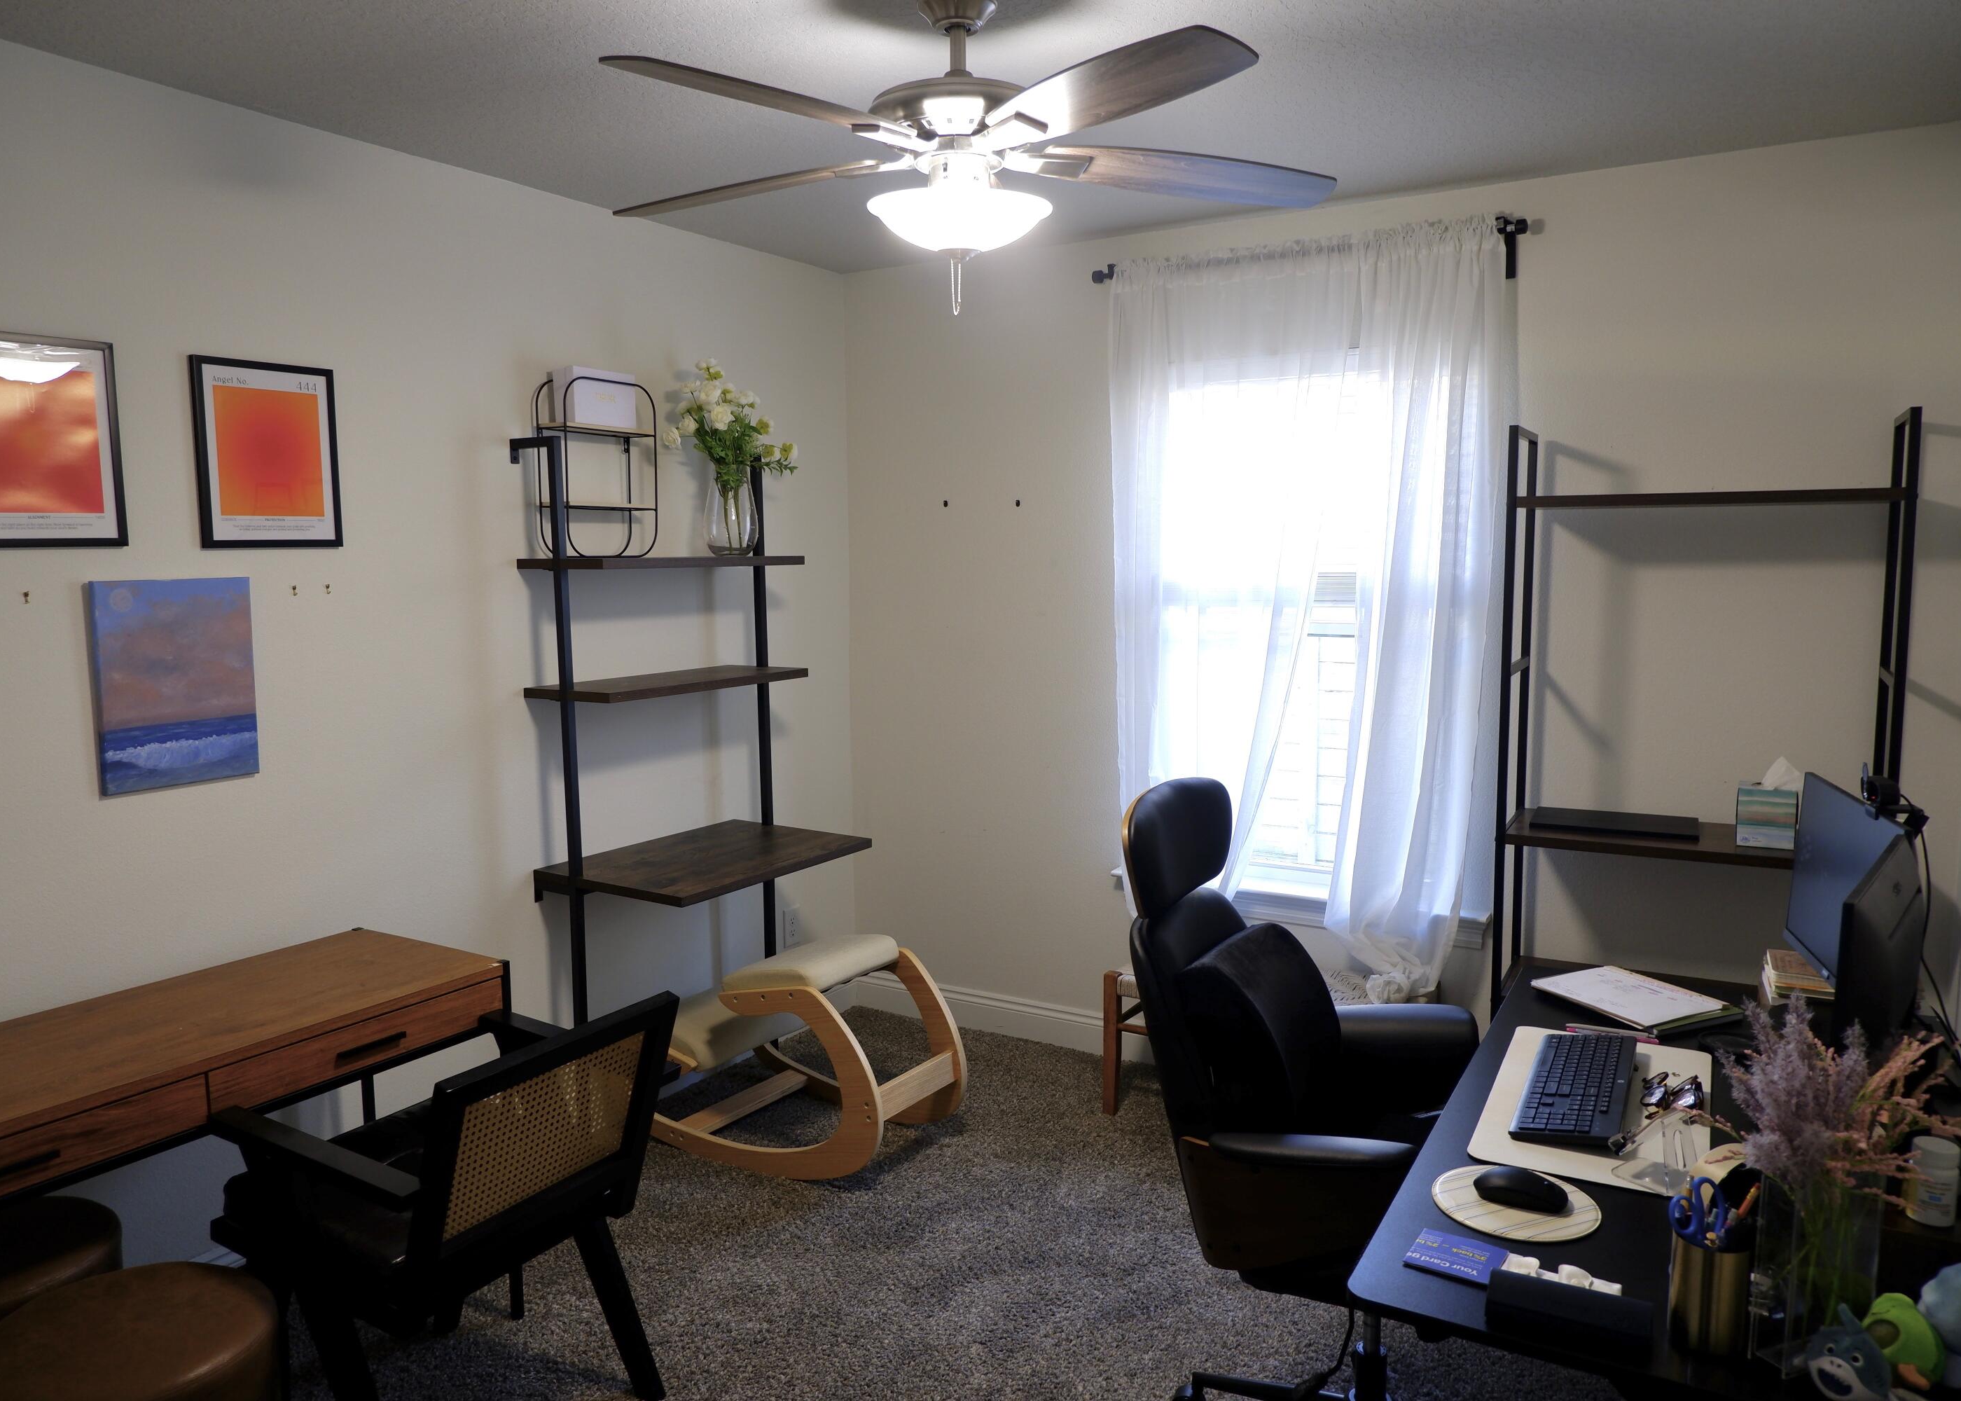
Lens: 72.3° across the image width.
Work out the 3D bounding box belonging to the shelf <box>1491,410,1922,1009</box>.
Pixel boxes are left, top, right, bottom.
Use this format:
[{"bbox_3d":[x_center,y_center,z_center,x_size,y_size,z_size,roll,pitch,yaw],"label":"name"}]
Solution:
[{"bbox_3d":[1.633,0.286,3.118,0.785,1.833,0.389,3,7,30],"label":"shelf"}]

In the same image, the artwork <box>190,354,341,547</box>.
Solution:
[{"bbox_3d":[-1.474,-0.505,2.784,0.020,0.378,0.302,3,8,32],"label":"artwork"}]

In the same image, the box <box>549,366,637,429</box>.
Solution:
[{"bbox_3d":[-0.990,-0.772,3.447,0.079,0.134,0.208,3,8,32],"label":"box"}]

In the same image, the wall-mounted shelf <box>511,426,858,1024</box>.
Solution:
[{"bbox_3d":[-0.722,0.253,3.584,0.535,1.850,0.767,3,8,32],"label":"wall-mounted shelf"}]

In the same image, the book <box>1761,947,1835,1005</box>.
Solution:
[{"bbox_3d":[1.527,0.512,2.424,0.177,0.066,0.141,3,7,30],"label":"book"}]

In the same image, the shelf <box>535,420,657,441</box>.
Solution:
[{"bbox_3d":[-0.982,-0.696,3.459,0.107,0.017,0.304,3,8,32],"label":"shelf"}]

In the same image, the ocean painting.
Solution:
[{"bbox_3d":[-1.582,-0.034,2.651,0.022,0.408,0.300,3,8,32],"label":"ocean painting"}]

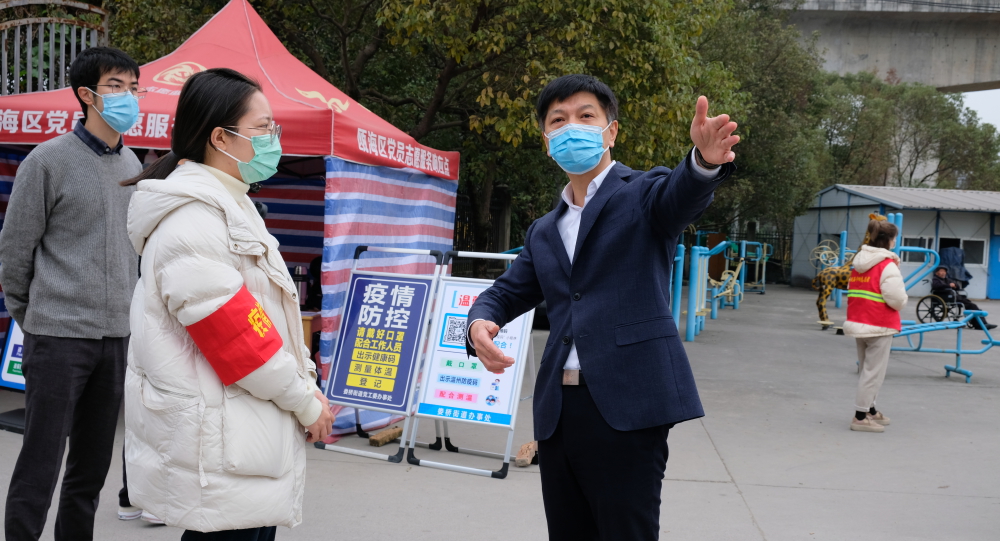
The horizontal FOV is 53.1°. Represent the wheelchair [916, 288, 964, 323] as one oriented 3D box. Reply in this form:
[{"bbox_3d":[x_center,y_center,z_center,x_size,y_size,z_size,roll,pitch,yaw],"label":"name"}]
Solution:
[{"bbox_3d":[8.700,0.650,19.450,0.640,0.900,1.030,1,2,-36],"label":"wheelchair"}]

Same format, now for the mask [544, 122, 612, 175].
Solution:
[{"bbox_3d":[0.186,-0.290,2.380,0.155,0.125,0.115,-4,0,14],"label":"mask"}]

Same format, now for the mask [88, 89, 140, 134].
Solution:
[{"bbox_3d":[-1.130,-0.473,2.970,0.125,0.127,0.155,3,2,24],"label":"mask"}]

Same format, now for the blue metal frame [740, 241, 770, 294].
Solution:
[{"bbox_3d":[7.540,-0.090,29.500,0.950,1.500,0.800,2,2,-3],"label":"blue metal frame"}]

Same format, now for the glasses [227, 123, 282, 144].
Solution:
[{"bbox_3d":[-0.540,-0.290,2.110,0.140,0.048,0.140,3,2,-6],"label":"glasses"}]

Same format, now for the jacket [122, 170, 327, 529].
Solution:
[{"bbox_3d":[-0.575,0.147,2.120,0.410,0.755,0.530,2,2,-2],"label":"jacket"}]

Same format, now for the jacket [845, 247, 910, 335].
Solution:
[{"bbox_3d":[2.900,0.163,7.720,0.420,0.720,0.530,1,2,-37],"label":"jacket"}]

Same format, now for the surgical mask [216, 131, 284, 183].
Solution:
[{"bbox_3d":[-0.523,-0.239,2.110,0.125,0.120,0.145,3,2,-6],"label":"surgical mask"}]

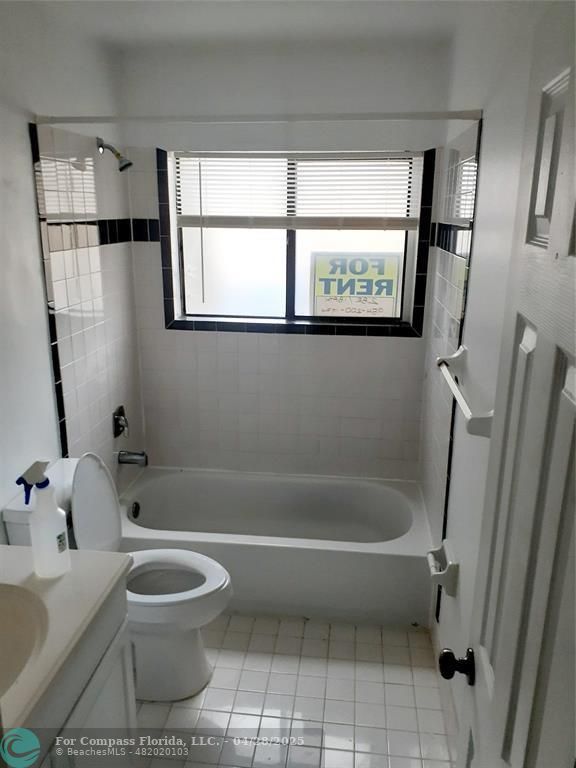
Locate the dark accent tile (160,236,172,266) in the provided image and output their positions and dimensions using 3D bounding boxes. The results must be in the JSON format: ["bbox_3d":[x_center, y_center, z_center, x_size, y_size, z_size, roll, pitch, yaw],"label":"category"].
[{"bbox_3d":[-0.606,-0.657,3.001,0.051,0.152,0.010,2,16,6],"label":"dark accent tile"}]

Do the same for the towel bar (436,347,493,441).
[{"bbox_3d":[0.506,0.006,1.714,0.087,0.108,0.665,2,15,6],"label":"towel bar"}]

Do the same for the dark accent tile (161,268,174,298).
[{"bbox_3d":[-0.607,-0.508,3.043,0.051,0.152,0.010,2,16,6],"label":"dark accent tile"}]

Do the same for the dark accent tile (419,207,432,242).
[{"bbox_3d":[0.646,-0.756,2.829,0.052,0.156,0.010,2,15,6],"label":"dark accent tile"}]

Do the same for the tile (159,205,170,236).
[{"bbox_3d":[-0.611,-0.816,2.984,0.052,0.154,0.010,2,15,6],"label":"tile"}]

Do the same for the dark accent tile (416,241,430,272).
[{"bbox_3d":[0.645,-0.606,2.869,0.051,0.152,0.010,2,16,6],"label":"dark accent tile"}]

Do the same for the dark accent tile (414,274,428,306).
[{"bbox_3d":[0.643,-0.456,2.912,0.052,0.155,0.010,2,15,6],"label":"dark accent tile"}]

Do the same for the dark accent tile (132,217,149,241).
[{"bbox_3d":[-0.738,-0.767,3.012,0.084,0.108,0.010,2,15,6],"label":"dark accent tile"}]

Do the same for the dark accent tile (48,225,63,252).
[{"bbox_3d":[-0.867,-0.555,2.241,0.010,0.112,0.109,2,15,6],"label":"dark accent tile"}]

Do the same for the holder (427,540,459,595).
[{"bbox_3d":[0.516,0.610,2.013,0.085,0.115,0.173,2,15,6],"label":"holder"}]

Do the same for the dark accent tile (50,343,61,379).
[{"bbox_3d":[-0.882,-0.078,2.270,0.010,0.152,0.051,2,16,6],"label":"dark accent tile"}]

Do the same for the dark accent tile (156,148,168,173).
[{"bbox_3d":[-0.606,-1.083,2.889,0.051,0.095,0.010,2,15,6],"label":"dark accent tile"}]

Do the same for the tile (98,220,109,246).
[{"bbox_3d":[-0.829,-0.676,2.675,0.010,0.108,0.111,2,15,6],"label":"tile"}]

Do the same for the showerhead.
[{"bbox_3d":[-0.737,-0.984,2.570,0.142,0.138,0.065,2,16,6],"label":"showerhead"}]

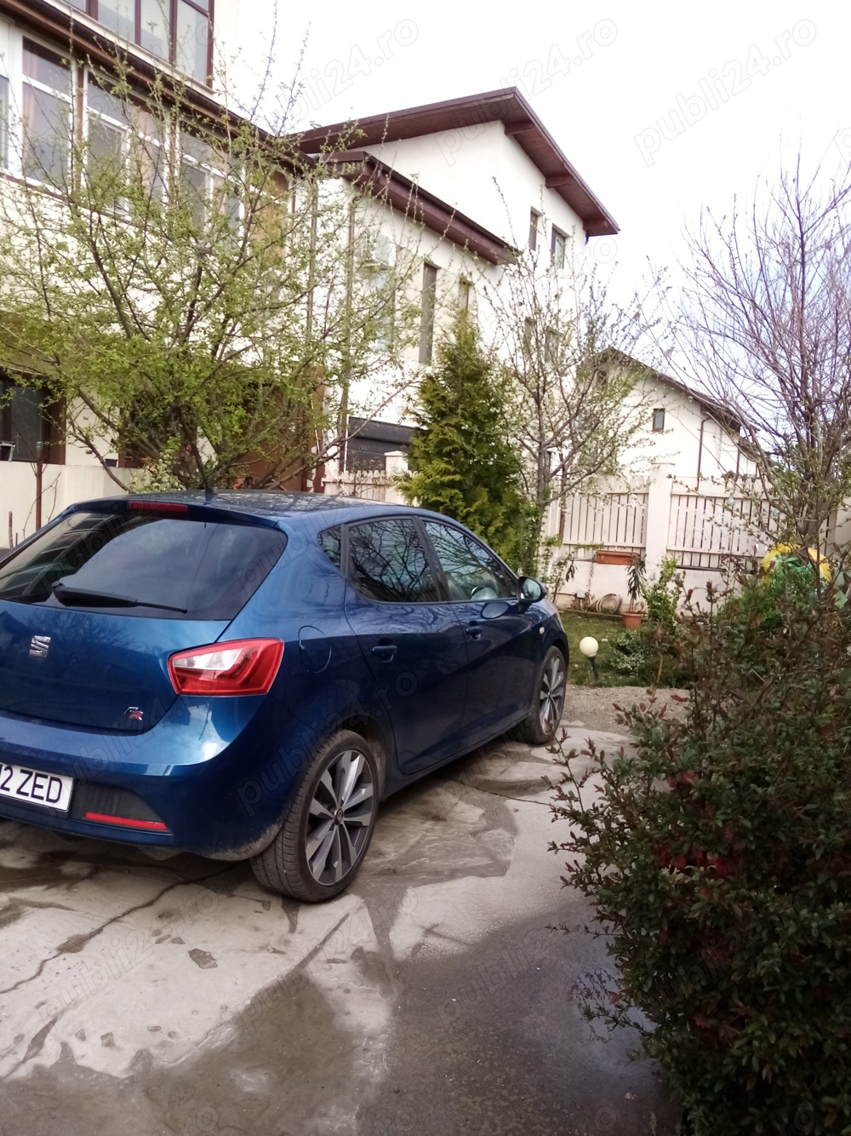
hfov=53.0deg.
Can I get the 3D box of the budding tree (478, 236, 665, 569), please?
[{"bbox_3d":[1.649,-1.529,9.700,2.150,4.500,2.100,3,5,0],"label":"budding tree"}]

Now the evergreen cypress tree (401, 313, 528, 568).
[{"bbox_3d":[0.443,-1.137,9.800,1.420,3.600,1.400,3,5,0],"label":"evergreen cypress tree"}]

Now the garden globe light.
[{"bbox_3d":[1.387,0.759,7.150,0.165,0.380,0.165,-7,4,0],"label":"garden globe light"}]

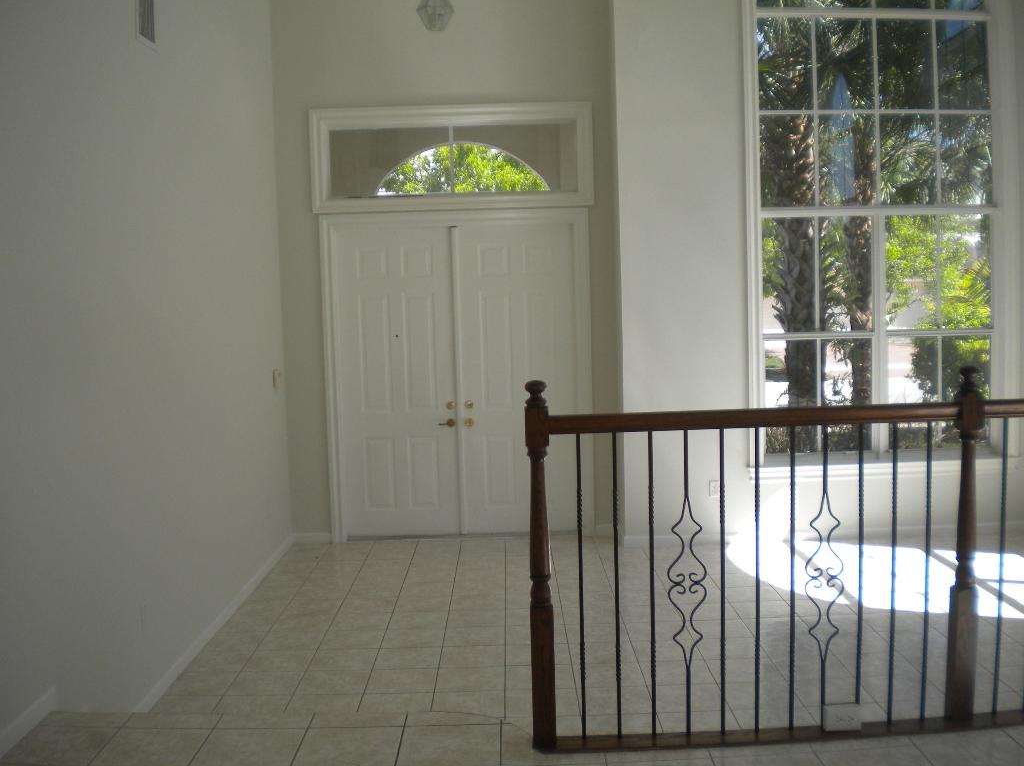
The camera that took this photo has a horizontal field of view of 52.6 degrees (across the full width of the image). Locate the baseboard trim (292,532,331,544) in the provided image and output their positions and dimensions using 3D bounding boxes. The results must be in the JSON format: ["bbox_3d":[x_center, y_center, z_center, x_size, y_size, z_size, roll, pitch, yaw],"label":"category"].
[{"bbox_3d":[-1.526,1.187,7.922,0.310,0.085,0.020,-2,5,0],"label":"baseboard trim"}]

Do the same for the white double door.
[{"bbox_3d":[-0.430,-0.050,7.869,1.930,2.440,0.100,-2,5,0],"label":"white double door"}]

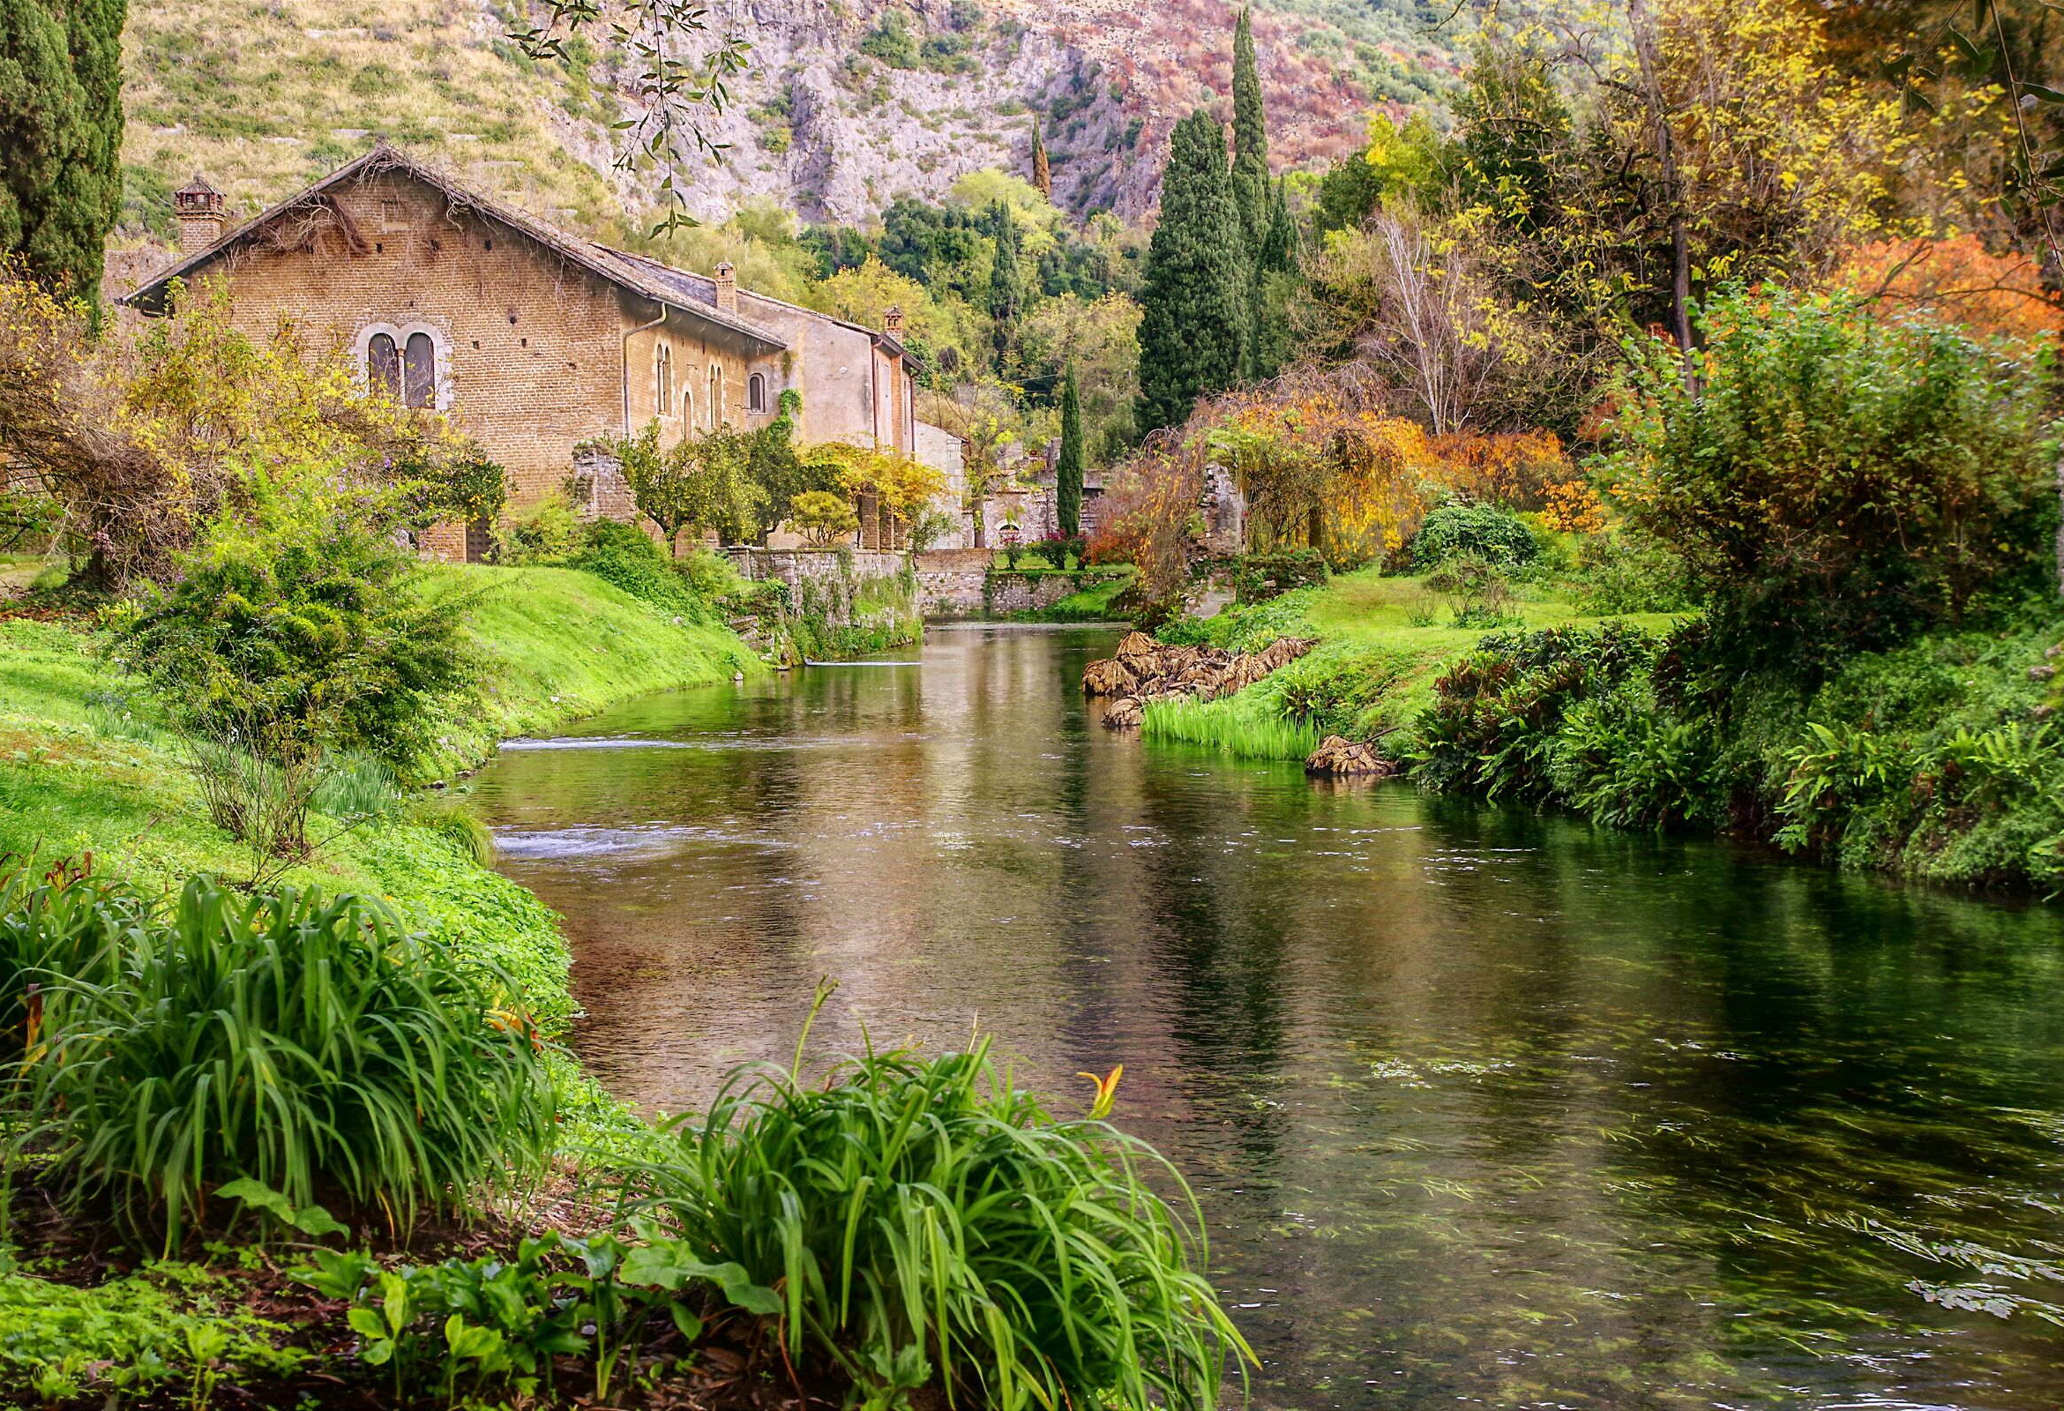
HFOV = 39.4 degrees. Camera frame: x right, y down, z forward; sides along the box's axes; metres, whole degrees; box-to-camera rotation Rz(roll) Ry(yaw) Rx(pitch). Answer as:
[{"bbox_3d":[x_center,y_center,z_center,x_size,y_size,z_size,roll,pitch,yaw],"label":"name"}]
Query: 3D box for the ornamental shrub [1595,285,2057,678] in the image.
[{"bbox_3d":[6.199,-1.744,22.500,3.603,3.023,3.063,0,3,15],"label":"ornamental shrub"}]

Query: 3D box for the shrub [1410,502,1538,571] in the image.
[{"bbox_3d":[6.731,-2.565,44.000,1.970,1.086,1.773,0,3,9],"label":"shrub"}]

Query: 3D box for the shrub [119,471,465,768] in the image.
[{"bbox_3d":[-5.760,-0.614,22.500,2.828,2.364,2.546,-2,3,-14],"label":"shrub"}]

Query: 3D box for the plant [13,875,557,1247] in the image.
[{"bbox_3d":[-1.736,0.785,6.700,1.246,0.785,1.121,-2,3,-15],"label":"plant"}]

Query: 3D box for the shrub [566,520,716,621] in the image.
[{"bbox_3d":[-6.924,-2.372,51.000,2.518,1.816,2.266,-1,3,-8],"label":"shrub"}]

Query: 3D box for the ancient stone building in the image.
[{"bbox_3d":[-12.030,-8.712,78.740,15.900,9.600,28.400,-1,3,4],"label":"ancient stone building"}]

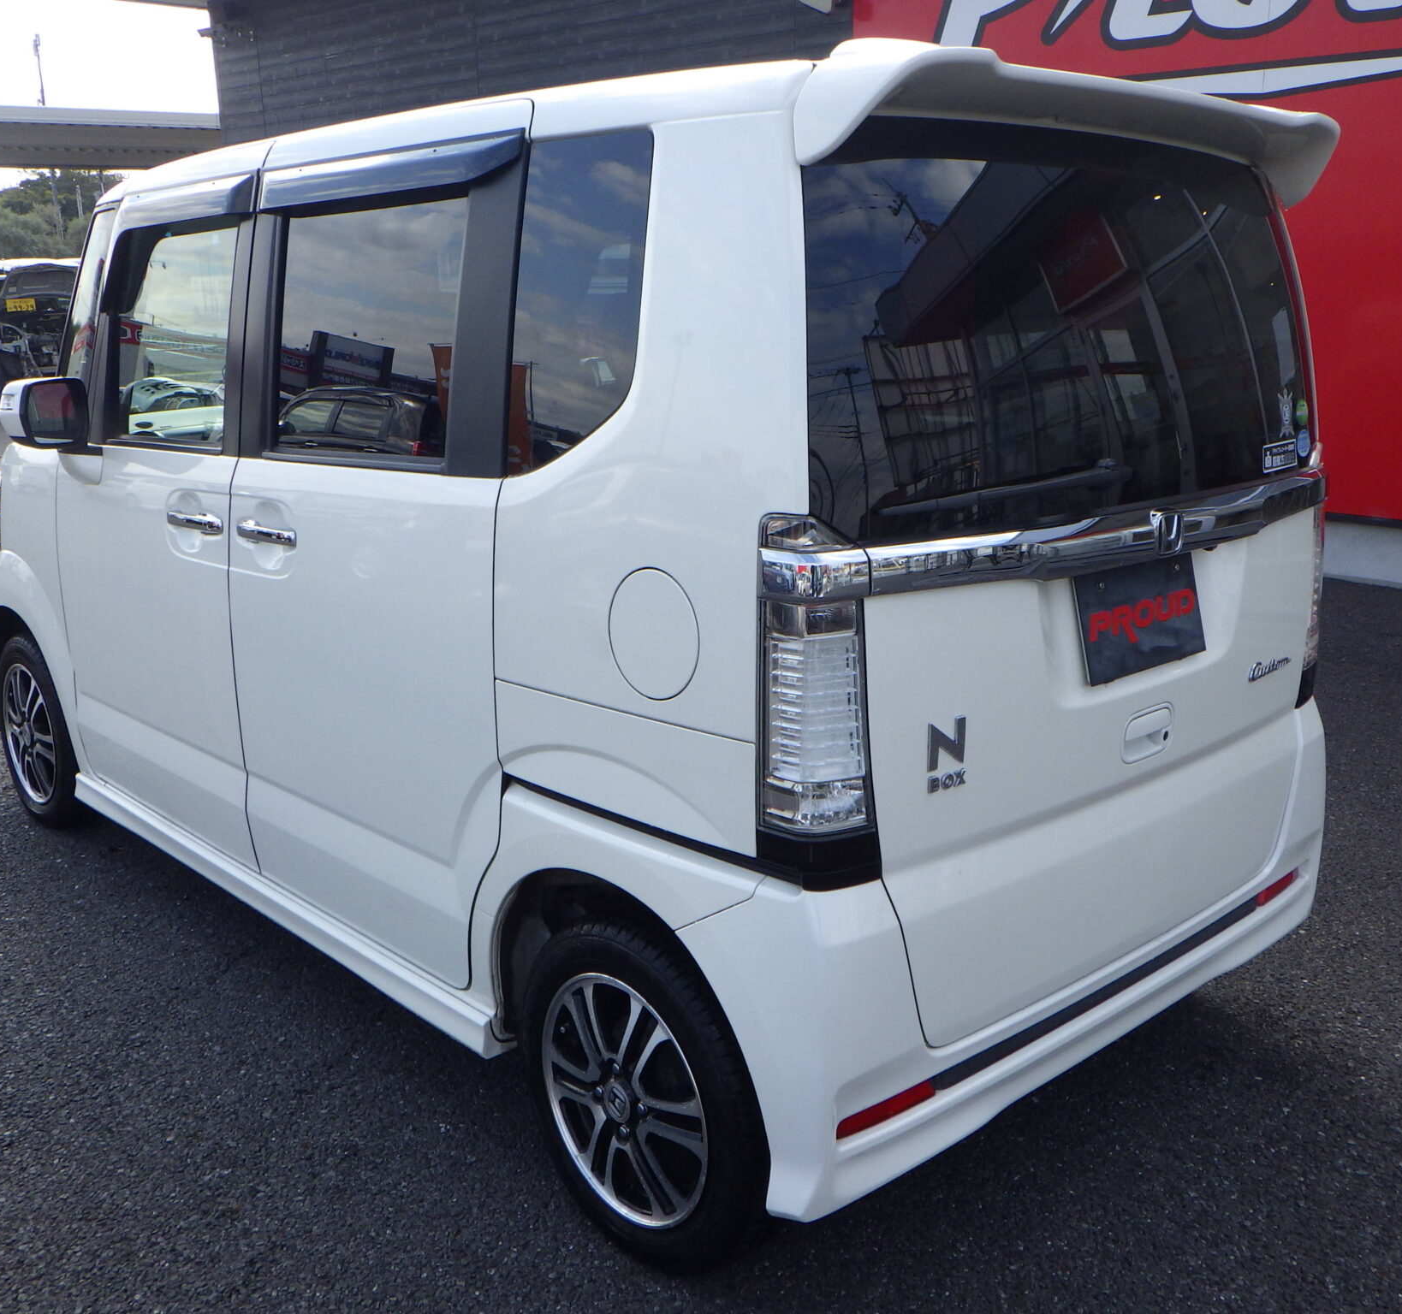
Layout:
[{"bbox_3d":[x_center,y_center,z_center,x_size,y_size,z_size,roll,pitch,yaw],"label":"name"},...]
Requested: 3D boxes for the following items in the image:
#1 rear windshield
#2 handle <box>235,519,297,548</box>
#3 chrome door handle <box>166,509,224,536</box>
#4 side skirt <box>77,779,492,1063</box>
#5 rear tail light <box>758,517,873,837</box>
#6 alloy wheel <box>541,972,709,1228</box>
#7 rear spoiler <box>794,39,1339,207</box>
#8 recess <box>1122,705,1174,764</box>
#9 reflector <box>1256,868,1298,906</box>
[{"bbox_3d":[0.597,-0.482,2.075,1.280,0.570,0.100,-12,4,-41],"label":"rear windshield"},{"bbox_3d":[-0.808,-0.227,2.638,0.037,0.037,0.205,-12,18,-42],"label":"handle"},{"bbox_3d":[-1.018,-0.270,2.859,0.037,0.037,0.212,-12,18,-42],"label":"chrome door handle"},{"bbox_3d":[-0.941,0.465,2.980,0.095,0.100,1.830,-12,18,-41],"label":"side skirt"},{"bbox_3d":[0.146,0.024,1.726,0.140,0.410,0.115,-12,18,-41],"label":"rear tail light"},{"bbox_3d":[-0.073,0.635,2.109,0.130,0.384,0.384,-12,18,-41],"label":"alloy wheel"},{"bbox_3d":[0.581,-0.750,2.027,1.250,0.170,0.230,-12,18,-41],"label":"rear spoiler"},{"bbox_3d":[0.666,0.113,2.144,0.140,0.084,0.035,-12,18,-41],"label":"recess"},{"bbox_3d":[1.061,0.421,2.625,0.025,0.026,0.180,12,18,41],"label":"reflector"}]

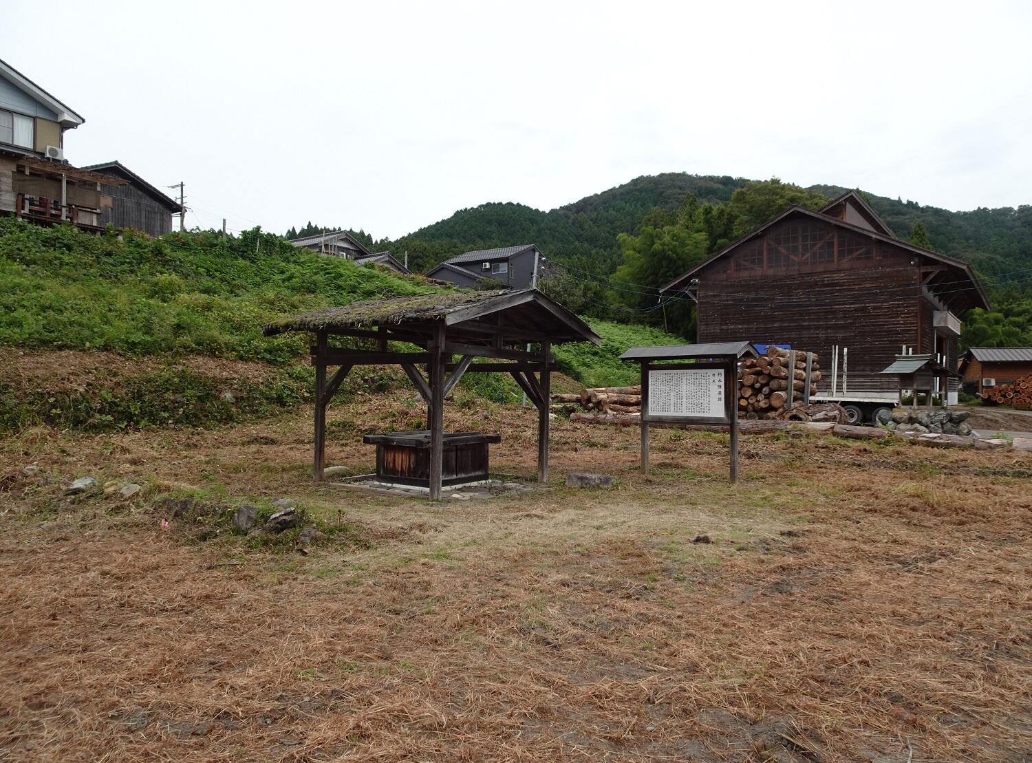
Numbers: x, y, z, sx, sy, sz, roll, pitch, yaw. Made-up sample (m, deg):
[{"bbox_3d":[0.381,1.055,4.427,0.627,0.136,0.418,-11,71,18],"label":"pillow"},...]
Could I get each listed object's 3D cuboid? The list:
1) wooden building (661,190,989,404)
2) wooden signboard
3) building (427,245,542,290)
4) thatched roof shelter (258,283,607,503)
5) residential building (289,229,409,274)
[{"bbox_3d":[22.170,-4.600,49.190,16.500,12.500,21.900,0,-1,36],"label":"wooden building"},{"bbox_3d":[3.150,0.546,13.240,2.420,2.460,0.860,0,-1,43],"label":"wooden signboard"},{"bbox_3d":[-2.991,-9.572,74.278,11.000,8.000,11.600,0,-1,31],"label":"building"},{"bbox_3d":[-1.390,0.140,12.360,4.230,3.180,3.940,0,-1,38],"label":"thatched roof shelter"},{"bbox_3d":[-23.559,-15.123,94.228,17.000,8.200,10.400,0,-1,36],"label":"residential building"}]

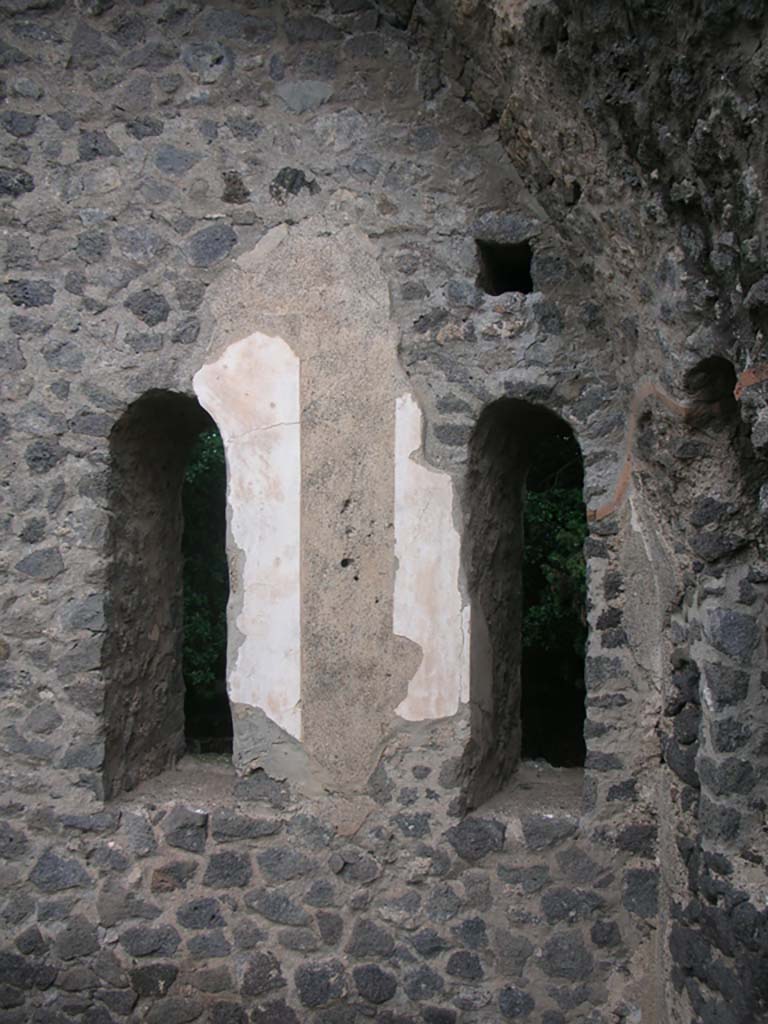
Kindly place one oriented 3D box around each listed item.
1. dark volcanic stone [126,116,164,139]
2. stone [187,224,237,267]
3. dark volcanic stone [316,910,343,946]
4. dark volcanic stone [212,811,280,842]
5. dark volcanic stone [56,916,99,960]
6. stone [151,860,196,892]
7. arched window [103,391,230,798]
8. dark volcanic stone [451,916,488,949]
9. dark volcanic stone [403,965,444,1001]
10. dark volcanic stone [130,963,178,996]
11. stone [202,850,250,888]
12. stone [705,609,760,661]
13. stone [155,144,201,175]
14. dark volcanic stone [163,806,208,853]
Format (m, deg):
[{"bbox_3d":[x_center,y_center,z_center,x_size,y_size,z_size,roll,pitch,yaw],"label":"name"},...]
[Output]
[{"bbox_3d":[-0.819,-1.316,3.589,0.130,0.081,0.100,0,-3,0],"label":"dark volcanic stone"},{"bbox_3d":[-0.637,-0.984,3.823,0.179,0.150,0.118,0,-4,0],"label":"stone"},{"bbox_3d":[-0.178,1.376,3.448,0.089,0.113,0.100,0,-3,0],"label":"dark volcanic stone"},{"bbox_3d":[-0.444,1.024,3.405,0.223,0.102,0.110,0,-4,3],"label":"dark volcanic stone"},{"bbox_3d":[-0.995,1.383,3.408,0.139,0.140,0.100,0,-4,3],"label":"dark volcanic stone"},{"bbox_3d":[-0.691,1.208,3.457,0.155,0.101,0.100,0,-3,0],"label":"stone"},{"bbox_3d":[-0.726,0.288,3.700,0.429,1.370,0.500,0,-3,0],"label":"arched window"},{"bbox_3d":[0.331,1.629,4.012,0.142,0.121,0.098,0,-2,0],"label":"dark volcanic stone"},{"bbox_3d":[0.128,1.503,3.341,0.134,0.112,0.100,0,-4,3],"label":"dark volcanic stone"},{"bbox_3d":[-0.777,1.580,3.498,0.164,0.112,0.102,0,-3,0],"label":"dark volcanic stone"},{"bbox_3d":[-0.555,1.260,3.650,0.164,0.130,0.105,0,-4,0],"label":"stone"},{"bbox_3d":[1.131,0.405,3.369,0.175,0.164,0.120,-1,-5,20],"label":"stone"},{"bbox_3d":[-0.698,-1.193,3.546,0.158,0.104,0.090,0,-4,3],"label":"stone"},{"bbox_3d":[-0.702,1.123,3.663,0.158,0.158,0.114,0,-4,0],"label":"dark volcanic stone"}]

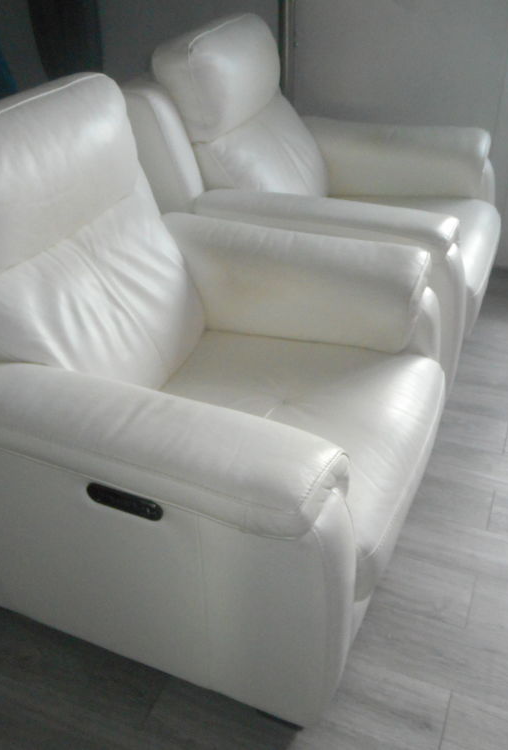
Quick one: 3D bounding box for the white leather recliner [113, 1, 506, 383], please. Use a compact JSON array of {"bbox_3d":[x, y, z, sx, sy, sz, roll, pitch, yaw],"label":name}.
[{"bbox_3d":[0.245,-0.577,2.302,1.020,1.009,0.945,12,38,20],"label":"white leather recliner"}]

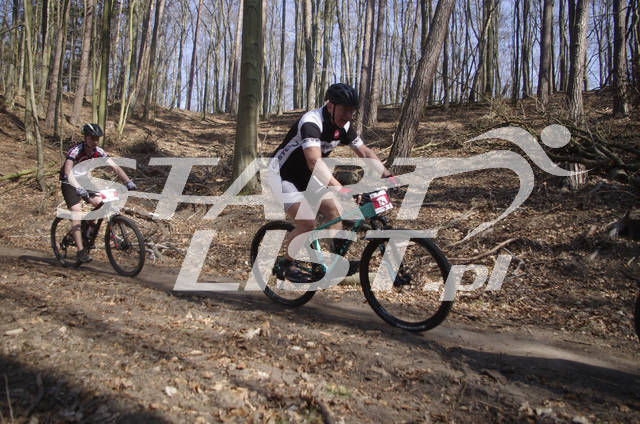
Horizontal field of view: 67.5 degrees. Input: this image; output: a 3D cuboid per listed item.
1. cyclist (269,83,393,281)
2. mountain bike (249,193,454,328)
[{"bbox_3d":[0.040,-0.220,3.700,0.880,1.500,0.700,2,4,37],"label":"cyclist"},{"bbox_3d":[0.112,0.297,3.670,1.860,1.040,0.710,2,6,37],"label":"mountain bike"}]

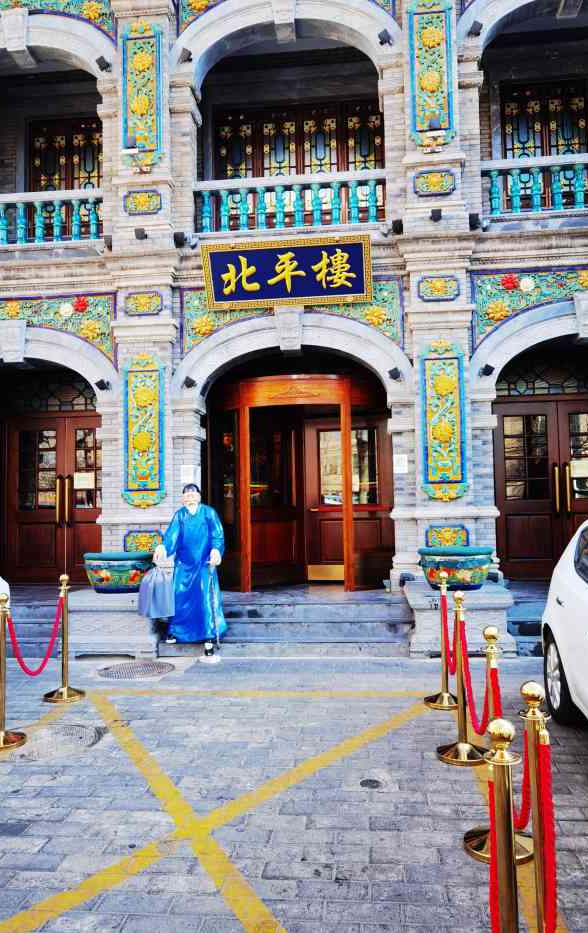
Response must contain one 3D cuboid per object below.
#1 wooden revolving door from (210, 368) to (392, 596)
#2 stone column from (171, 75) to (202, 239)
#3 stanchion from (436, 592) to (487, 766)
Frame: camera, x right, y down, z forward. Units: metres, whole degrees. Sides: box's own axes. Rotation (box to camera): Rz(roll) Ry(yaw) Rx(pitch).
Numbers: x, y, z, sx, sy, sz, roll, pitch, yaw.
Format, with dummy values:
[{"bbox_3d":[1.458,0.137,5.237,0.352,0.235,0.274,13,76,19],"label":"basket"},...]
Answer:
[{"bbox_3d":[0.087,0.239,9.432,2.150,2.573,1.900,-1,-4,6],"label":"wooden revolving door"},{"bbox_3d":[-1.319,-3.812,9.086,0.330,2.043,0.418,-1,-4,6],"label":"stone column"},{"bbox_3d":[1.006,1.252,4.402,0.320,0.990,0.320,-1,-4,6],"label":"stanchion"}]

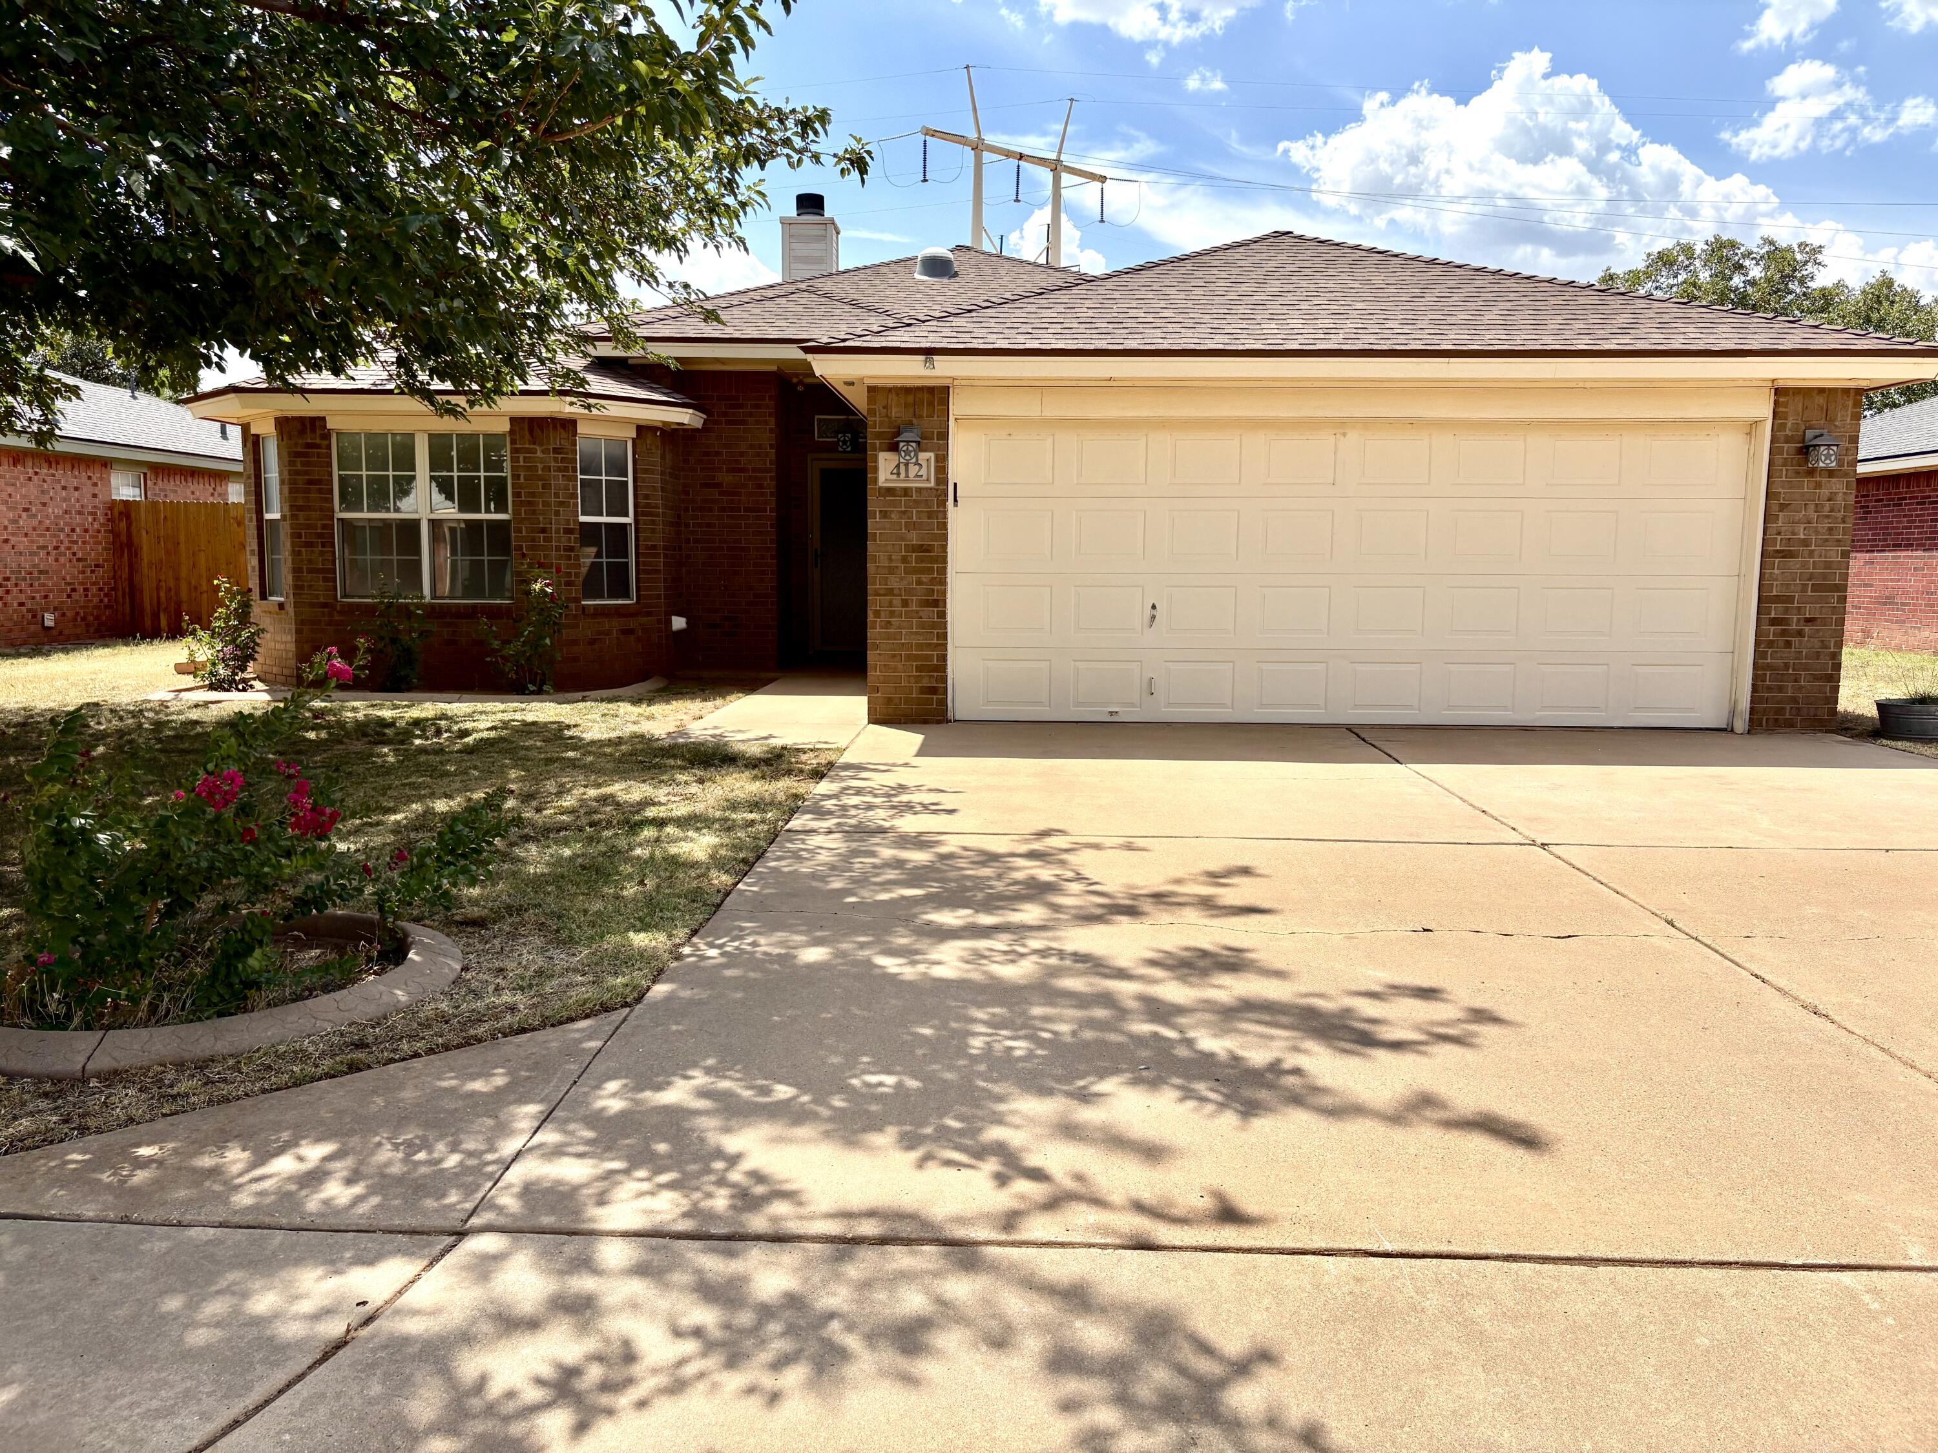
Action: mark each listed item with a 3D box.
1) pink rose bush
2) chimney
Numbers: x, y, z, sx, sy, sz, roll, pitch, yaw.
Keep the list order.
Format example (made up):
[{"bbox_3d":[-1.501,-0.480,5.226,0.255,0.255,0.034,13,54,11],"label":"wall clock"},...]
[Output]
[{"bbox_3d":[-2.147,0.254,4.472,1.360,0.980,1.080,1,7,3],"label":"pink rose bush"},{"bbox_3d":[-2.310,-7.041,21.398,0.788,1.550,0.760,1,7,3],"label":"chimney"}]

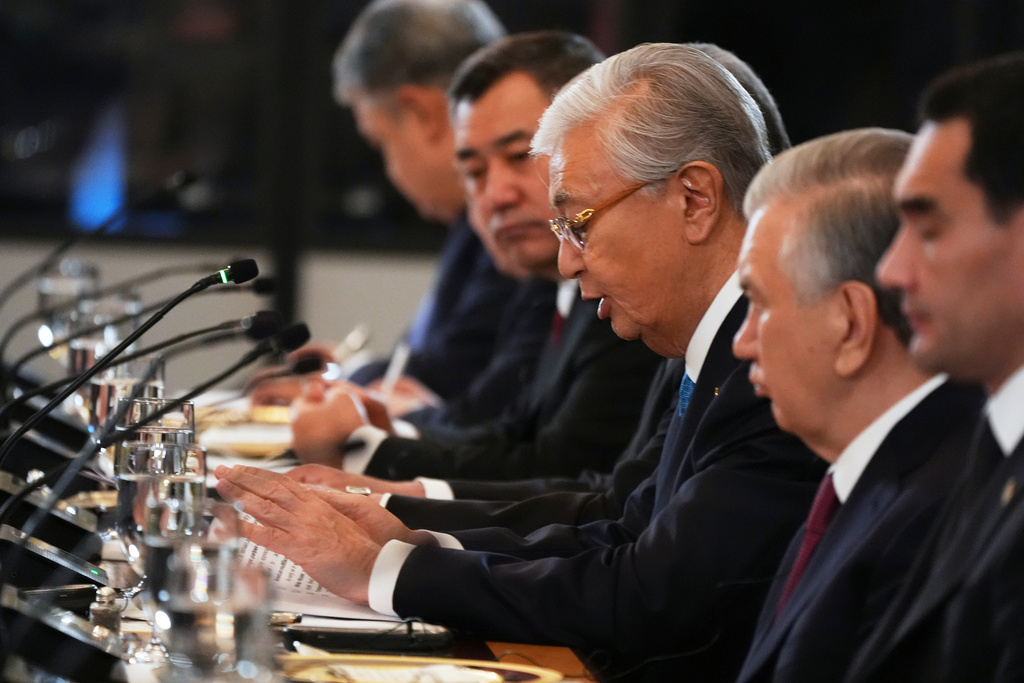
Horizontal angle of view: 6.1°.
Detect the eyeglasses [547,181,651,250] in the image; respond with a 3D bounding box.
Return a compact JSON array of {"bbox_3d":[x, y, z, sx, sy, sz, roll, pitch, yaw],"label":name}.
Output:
[{"bbox_3d":[0.113,-0.130,8.500,0.140,0.045,0.140,-25,2,-8],"label":"eyeglasses"}]

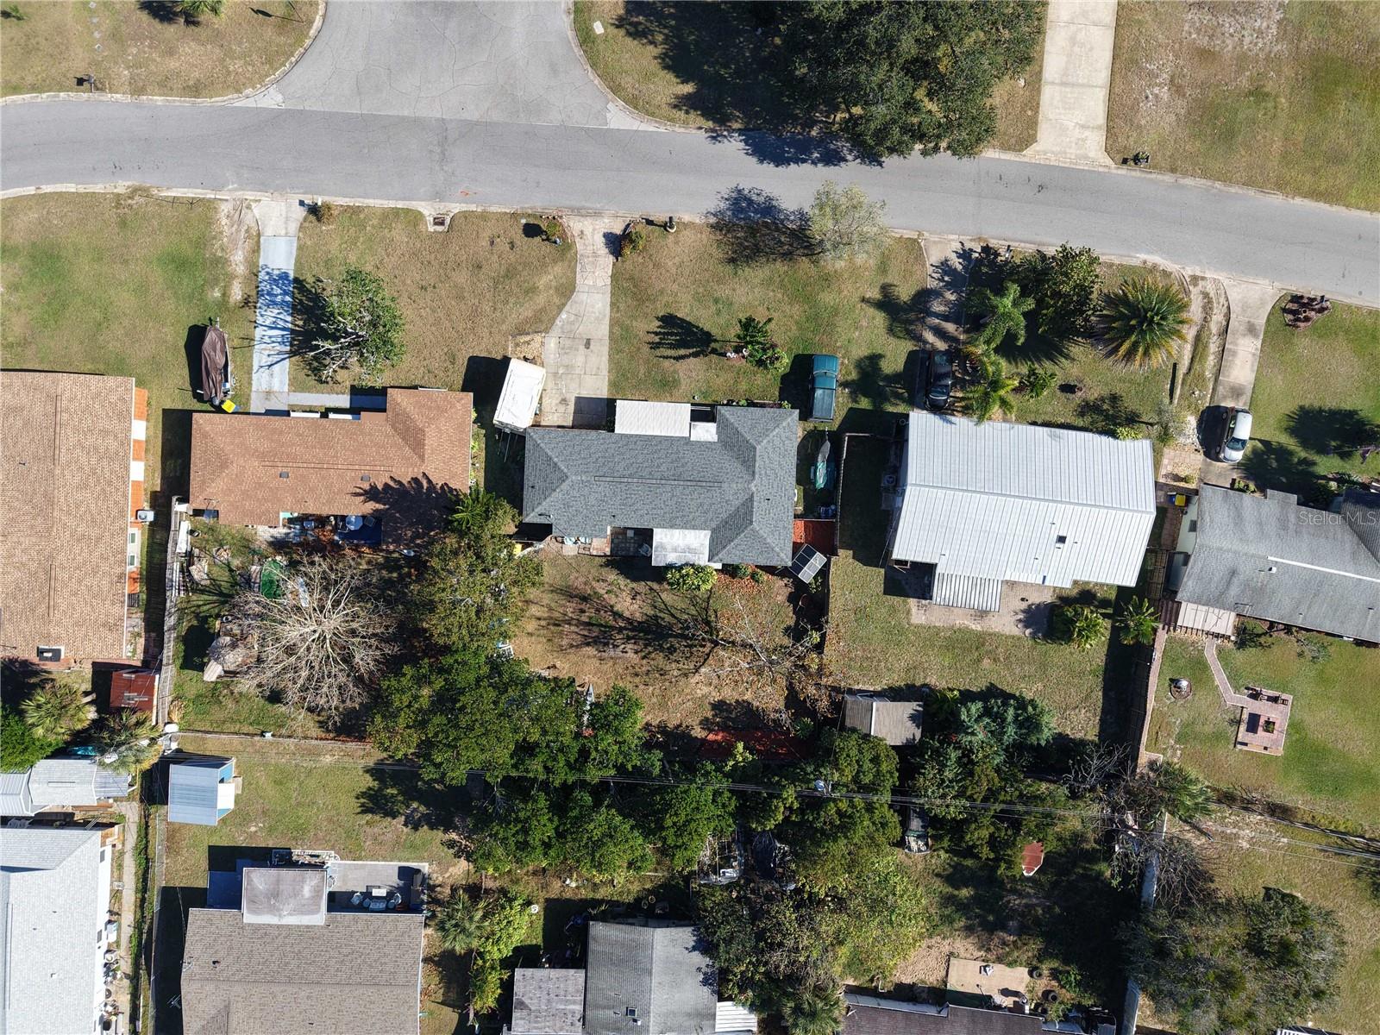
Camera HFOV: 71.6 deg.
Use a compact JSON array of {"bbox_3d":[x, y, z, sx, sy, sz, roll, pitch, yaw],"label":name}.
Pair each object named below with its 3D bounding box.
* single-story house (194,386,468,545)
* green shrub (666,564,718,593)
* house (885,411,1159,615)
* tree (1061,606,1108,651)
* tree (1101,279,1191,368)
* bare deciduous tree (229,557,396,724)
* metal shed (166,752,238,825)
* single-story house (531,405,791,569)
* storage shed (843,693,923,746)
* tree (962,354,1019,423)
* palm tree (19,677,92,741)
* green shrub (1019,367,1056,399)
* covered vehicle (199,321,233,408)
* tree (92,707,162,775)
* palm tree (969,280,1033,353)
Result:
[{"bbox_3d":[-25.130,-3.637,67.516,19.340,4.000,11.050,2,90,-2],"label":"single-story house"},{"bbox_3d":[0.106,4.393,69.339,3.660,2.200,2.020,0,90,-2],"label":"green shrub"},{"bbox_3d":[23.663,0.147,69.056,17.730,4.300,13.530,7,90,-2],"label":"house"},{"bbox_3d":[29.980,8.350,73.300,3.500,2.700,3.500,0,90,0],"label":"tree"},{"bbox_3d":[33.400,-14.240,71.900,6.600,5.600,6.500,0,90,0],"label":"tree"},{"bbox_3d":[-24.673,7.919,65.023,10.650,9.200,10.650,0,90,-2],"label":"bare deciduous tree"},{"bbox_3d":[-37.430,20.970,73.400,3.660,2.700,4.260,4,90,0],"label":"metal shed"},{"bbox_3d":[-2.270,-2.700,72.750,20.500,4.000,11.850,3,90,0],"label":"single-story house"},{"bbox_3d":[13.894,14.747,69.641,5.710,2.700,3.190,2,90,-2],"label":"storage shed"},{"bbox_3d":[20.794,-8.946,68.085,3.960,5.900,4.780,2,90,-2],"label":"tree"},{"bbox_3d":[-46.400,14.000,71.800,5.300,5.800,4.800,0,90,0],"label":"palm tree"},{"bbox_3d":[26.900,-10.400,74.000,2.800,1.400,2.400,0,90,0],"label":"green shrub"},{"bbox_3d":[-33.622,-11.034,68.169,2.000,2.000,6.300,1,90,-2],"label":"covered vehicle"},{"bbox_3d":[-41.750,16.660,72.200,5.100,5.200,4.900,0,90,0],"label":"tree"},{"bbox_3d":[21.669,-14.018,68.424,4.520,5.300,4.970,0,90,-2],"label":"palm tree"}]

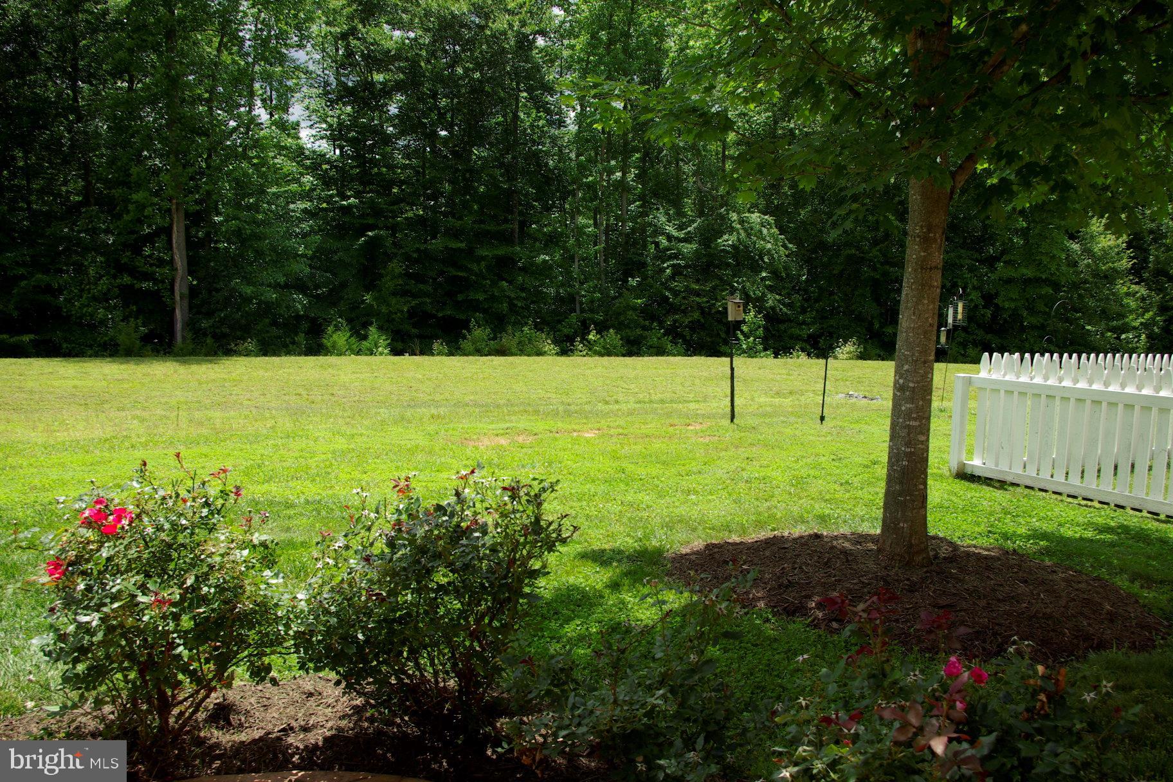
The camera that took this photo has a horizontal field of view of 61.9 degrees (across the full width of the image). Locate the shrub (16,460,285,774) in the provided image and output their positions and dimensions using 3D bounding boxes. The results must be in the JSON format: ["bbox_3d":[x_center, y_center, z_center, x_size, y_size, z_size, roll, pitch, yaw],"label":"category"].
[{"bbox_3d":[-1.580,0.787,3.610,1.000,1.030,0.950,0,6,0],"label":"shrub"}]

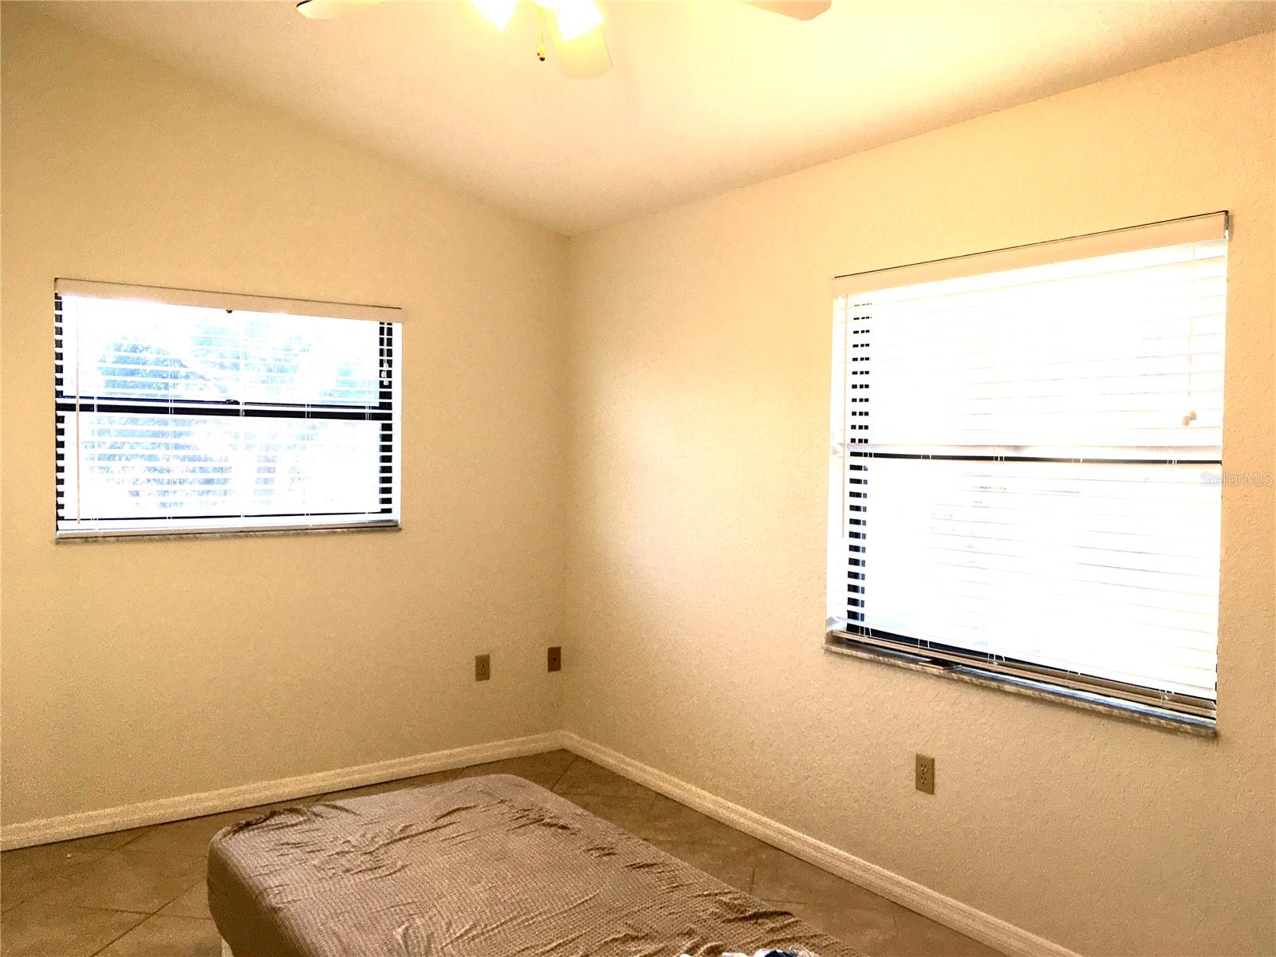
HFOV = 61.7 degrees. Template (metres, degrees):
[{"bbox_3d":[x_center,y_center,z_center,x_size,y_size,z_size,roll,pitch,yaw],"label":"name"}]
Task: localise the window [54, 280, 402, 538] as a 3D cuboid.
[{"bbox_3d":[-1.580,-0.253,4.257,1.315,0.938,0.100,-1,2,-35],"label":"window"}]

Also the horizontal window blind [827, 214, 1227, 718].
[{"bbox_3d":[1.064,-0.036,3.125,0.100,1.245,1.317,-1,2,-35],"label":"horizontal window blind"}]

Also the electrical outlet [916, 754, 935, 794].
[{"bbox_3d":[0.889,0.918,3.316,0.010,0.115,0.071,-1,2,-35],"label":"electrical outlet"}]

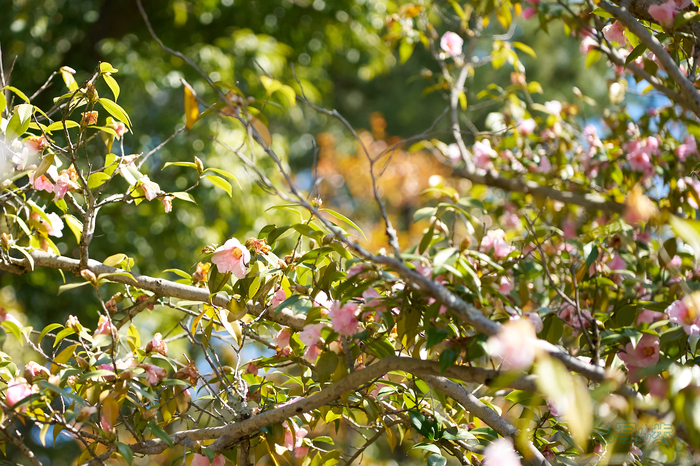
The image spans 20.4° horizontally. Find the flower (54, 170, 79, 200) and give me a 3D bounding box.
[{"bbox_3d":[-0.460,-0.077,3.150,0.036,0.038,0.042,-6,33,48],"label":"flower"}]

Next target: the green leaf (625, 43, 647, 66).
[{"bbox_3d":[0.536,-0.334,3.650,0.023,0.064,0.014,37,-7,39],"label":"green leaf"}]

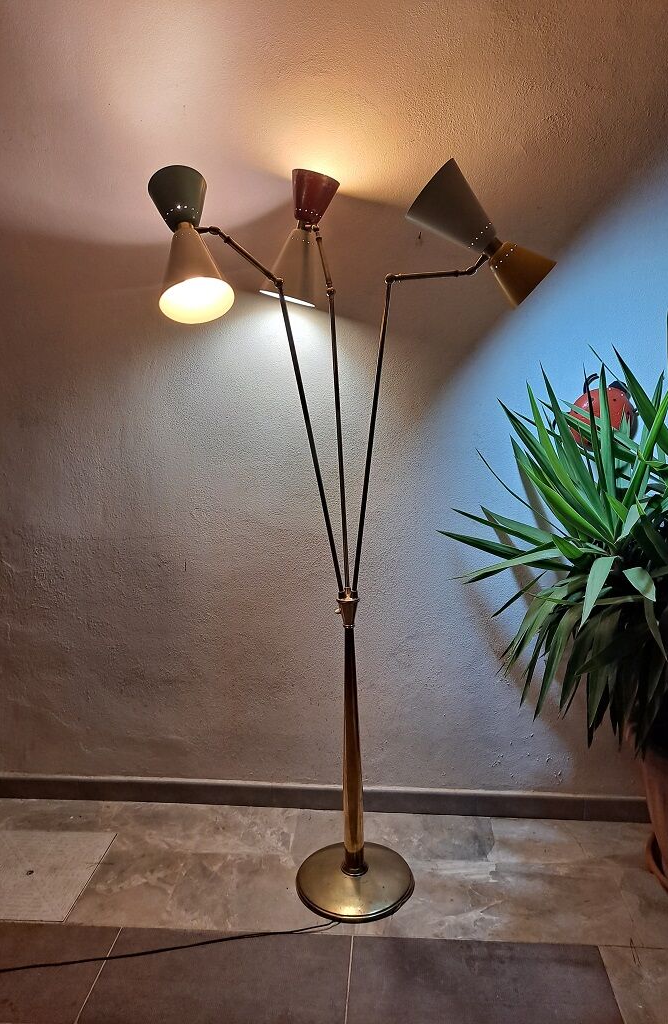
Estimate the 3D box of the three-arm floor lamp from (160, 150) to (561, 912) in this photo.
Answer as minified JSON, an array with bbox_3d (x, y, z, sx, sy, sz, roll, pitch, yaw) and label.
[{"bbox_3d":[0.049,0.099,1.885,0.895,1.895,0.570,-1,11,0],"label":"three-arm floor lamp"}]

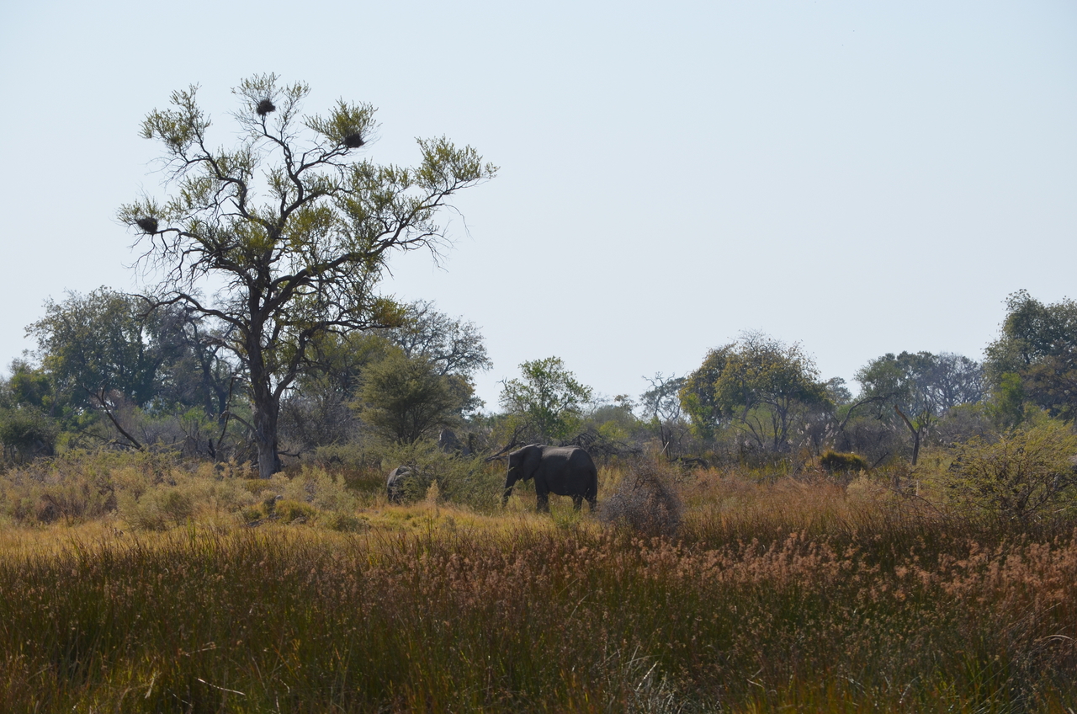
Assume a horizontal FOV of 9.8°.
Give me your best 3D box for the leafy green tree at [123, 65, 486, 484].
[{"bbox_3d":[-9.686,-3.358,262.000,15.751,16.947,14.200,0,-1,0],"label":"leafy green tree"}]

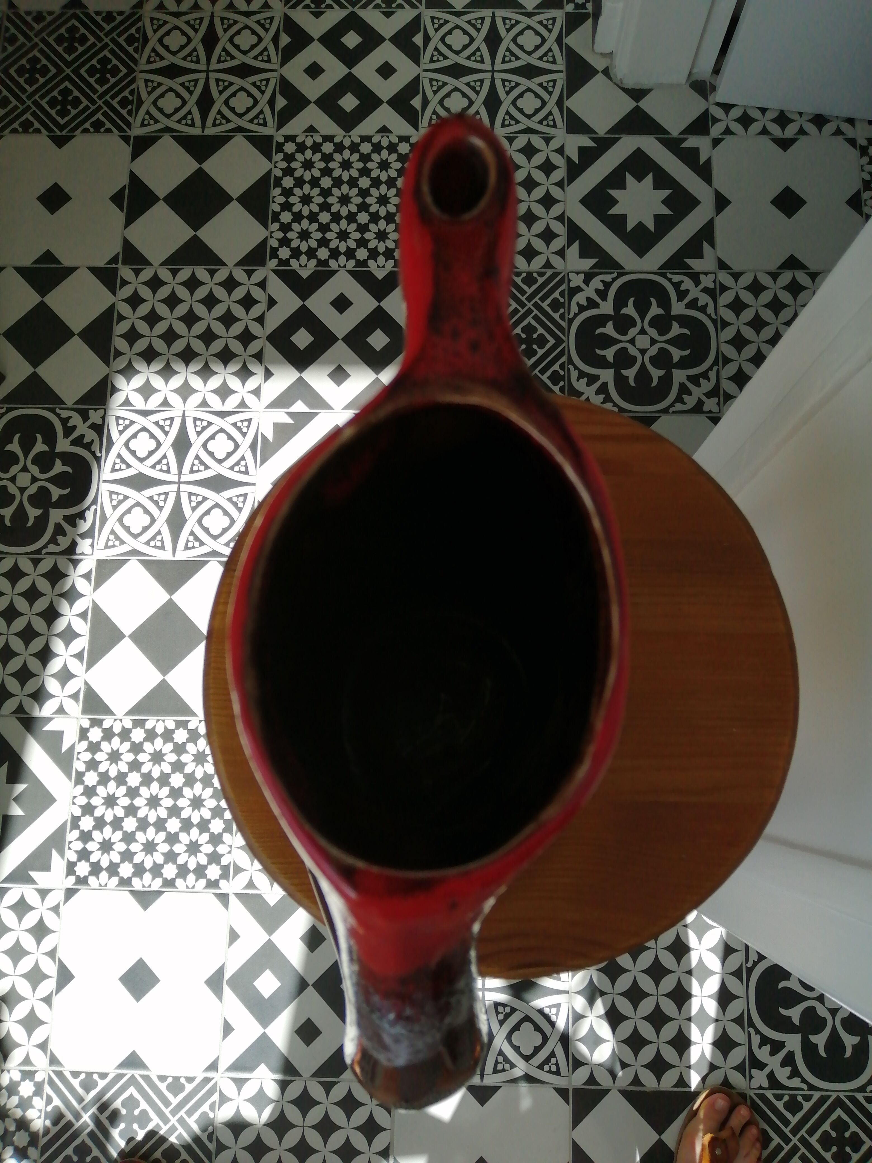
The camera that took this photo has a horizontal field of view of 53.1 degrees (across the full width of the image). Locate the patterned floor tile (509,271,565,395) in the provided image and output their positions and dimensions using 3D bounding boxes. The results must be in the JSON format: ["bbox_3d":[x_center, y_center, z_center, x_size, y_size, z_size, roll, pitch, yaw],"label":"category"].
[{"bbox_3d":[0.072,-0.316,1.153,0.198,0.010,0.198,1,80,1],"label":"patterned floor tile"}]

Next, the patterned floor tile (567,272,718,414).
[{"bbox_3d":[0.274,-0.316,1.160,0.200,0.010,0.200,1,80,1],"label":"patterned floor tile"}]

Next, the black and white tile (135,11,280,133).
[{"bbox_3d":[-0.320,-0.716,1.234,0.198,0.010,0.198,1,80,1],"label":"black and white tile"}]

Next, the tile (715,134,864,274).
[{"bbox_3d":[0.480,-0.512,1.191,0.200,0.010,0.200,1,80,1],"label":"tile"}]

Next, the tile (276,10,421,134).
[{"bbox_3d":[-0.120,-0.713,1.229,0.198,0.010,0.198,1,80,1],"label":"tile"}]

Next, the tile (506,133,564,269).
[{"bbox_3d":[0.076,-0.513,1.188,0.198,0.010,0.198,1,80,1],"label":"tile"}]

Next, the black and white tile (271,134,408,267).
[{"bbox_3d":[-0.125,-0.521,1.206,0.200,0.010,0.200,1,80,1],"label":"black and white tile"}]

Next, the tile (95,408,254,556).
[{"bbox_3d":[-0.336,-0.127,1.140,0.200,0.010,0.200,1,80,1],"label":"tile"}]

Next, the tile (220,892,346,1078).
[{"bbox_3d":[-0.146,0.472,1.026,0.200,0.010,0.200,1,80,1],"label":"tile"}]

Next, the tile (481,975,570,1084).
[{"bbox_3d":[0.055,0.472,1.013,0.198,0.010,0.198,1,80,1],"label":"tile"}]

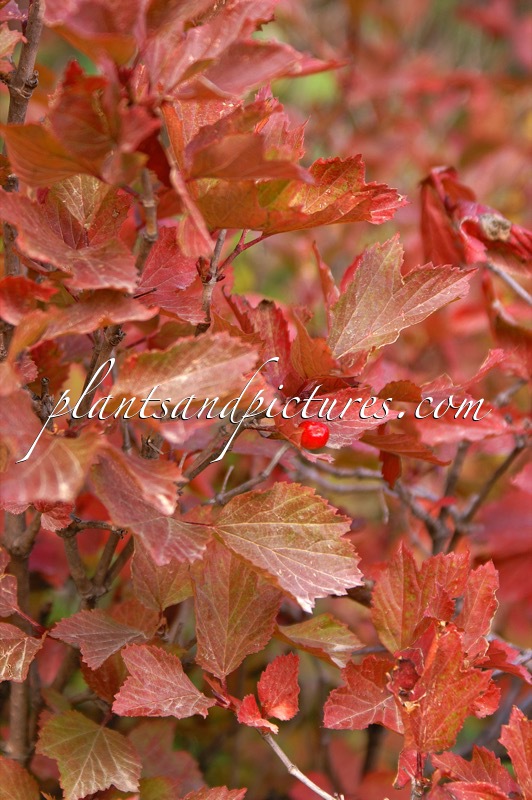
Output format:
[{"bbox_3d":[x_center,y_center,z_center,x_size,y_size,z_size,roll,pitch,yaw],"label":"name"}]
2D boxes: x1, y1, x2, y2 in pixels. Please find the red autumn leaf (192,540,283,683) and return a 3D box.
[{"bbox_3d":[-0.012,0.084,0.808,0.037,0.062,0.012,3,-24,1],"label":"red autumn leaf"}]

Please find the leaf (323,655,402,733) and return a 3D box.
[{"bbox_3d":[0.037,0.114,0.775,0.032,0.029,0.013,-6,-12,-1],"label":"leaf"}]

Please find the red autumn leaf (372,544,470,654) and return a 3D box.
[{"bbox_3d":[0.063,0.081,0.808,0.038,0.045,0.013,9,-19,9],"label":"red autumn leaf"}]

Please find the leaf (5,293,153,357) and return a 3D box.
[{"bbox_3d":[-0.065,-0.027,0.710,0.051,0.015,0.028,-17,21,-3],"label":"leaf"}]

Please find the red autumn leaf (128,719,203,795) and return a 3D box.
[{"bbox_3d":[-0.043,0.154,0.864,0.032,0.036,0.010,-10,-30,-6],"label":"red autumn leaf"}]

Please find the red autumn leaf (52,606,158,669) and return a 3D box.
[{"bbox_3d":[-0.063,0.092,0.775,0.043,0.010,0.033,0,37,0],"label":"red autumn leaf"}]

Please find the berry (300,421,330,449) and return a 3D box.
[{"bbox_3d":[0.018,0.013,0.731,0.010,0.010,0.010,0,15,0],"label":"berry"}]

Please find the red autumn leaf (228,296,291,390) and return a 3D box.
[{"bbox_3d":[-0.003,-0.023,0.800,0.025,0.038,0.022,0,10,0],"label":"red autumn leaf"}]

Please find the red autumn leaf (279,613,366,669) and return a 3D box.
[{"bbox_3d":[0.021,0.091,0.756,0.033,0.011,0.023,9,37,-7],"label":"red autumn leaf"}]

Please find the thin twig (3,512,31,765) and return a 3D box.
[{"bbox_3d":[-0.102,0.098,0.820,0.009,0.103,0.009,-1,6,0],"label":"thin twig"}]

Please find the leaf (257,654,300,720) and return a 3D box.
[{"bbox_3d":[0.005,0.110,0.765,0.015,0.025,0.009,21,-6,2],"label":"leaf"}]

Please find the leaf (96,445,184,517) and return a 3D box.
[{"bbox_3d":[-0.048,0.031,0.760,0.034,0.014,0.030,26,47,17],"label":"leaf"}]

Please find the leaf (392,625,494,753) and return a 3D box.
[{"bbox_3d":[0.068,0.110,0.765,0.035,0.047,0.015,8,-9,7],"label":"leaf"}]

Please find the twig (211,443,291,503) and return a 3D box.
[{"bbox_3d":[-0.007,0.030,0.810,0.041,0.011,0.010,-35,0,0],"label":"twig"}]

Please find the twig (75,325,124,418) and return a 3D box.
[{"bbox_3d":[-0.070,-0.012,0.820,0.008,0.042,0.008,22,0,0],"label":"twig"}]

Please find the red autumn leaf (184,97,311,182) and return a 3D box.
[{"bbox_3d":[-0.007,-0.091,0.702,0.044,0.028,0.019,8,15,-2],"label":"red autumn leaf"}]

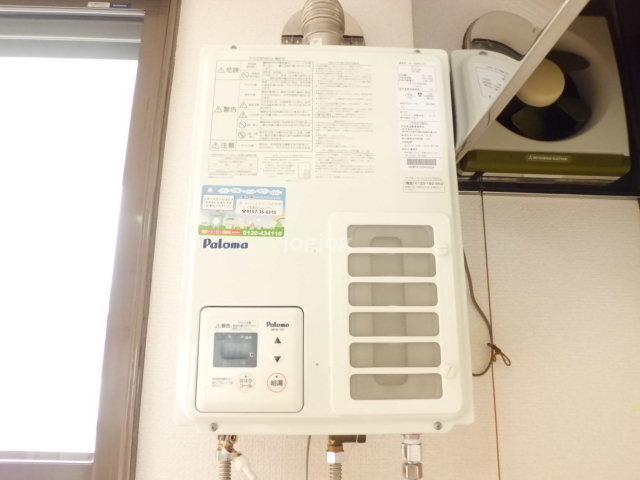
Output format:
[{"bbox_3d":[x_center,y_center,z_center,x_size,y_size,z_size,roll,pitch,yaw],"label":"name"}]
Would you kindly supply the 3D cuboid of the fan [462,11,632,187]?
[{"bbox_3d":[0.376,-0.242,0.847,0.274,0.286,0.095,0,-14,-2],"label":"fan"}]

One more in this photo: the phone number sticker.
[{"bbox_3d":[-0.097,-0.036,0.607,0.107,0.065,0.002,0,-14,-2],"label":"phone number sticker"}]

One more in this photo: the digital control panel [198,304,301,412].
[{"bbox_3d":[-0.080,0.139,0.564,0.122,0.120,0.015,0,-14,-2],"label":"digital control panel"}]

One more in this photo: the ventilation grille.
[{"bbox_3d":[0.088,0.083,0.574,0.107,0.206,0.012,1,-14,-2],"label":"ventilation grille"}]

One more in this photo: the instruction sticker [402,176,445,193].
[{"bbox_3d":[0.135,-0.071,0.623,0.053,0.021,0.002,0,-14,-2],"label":"instruction sticker"}]

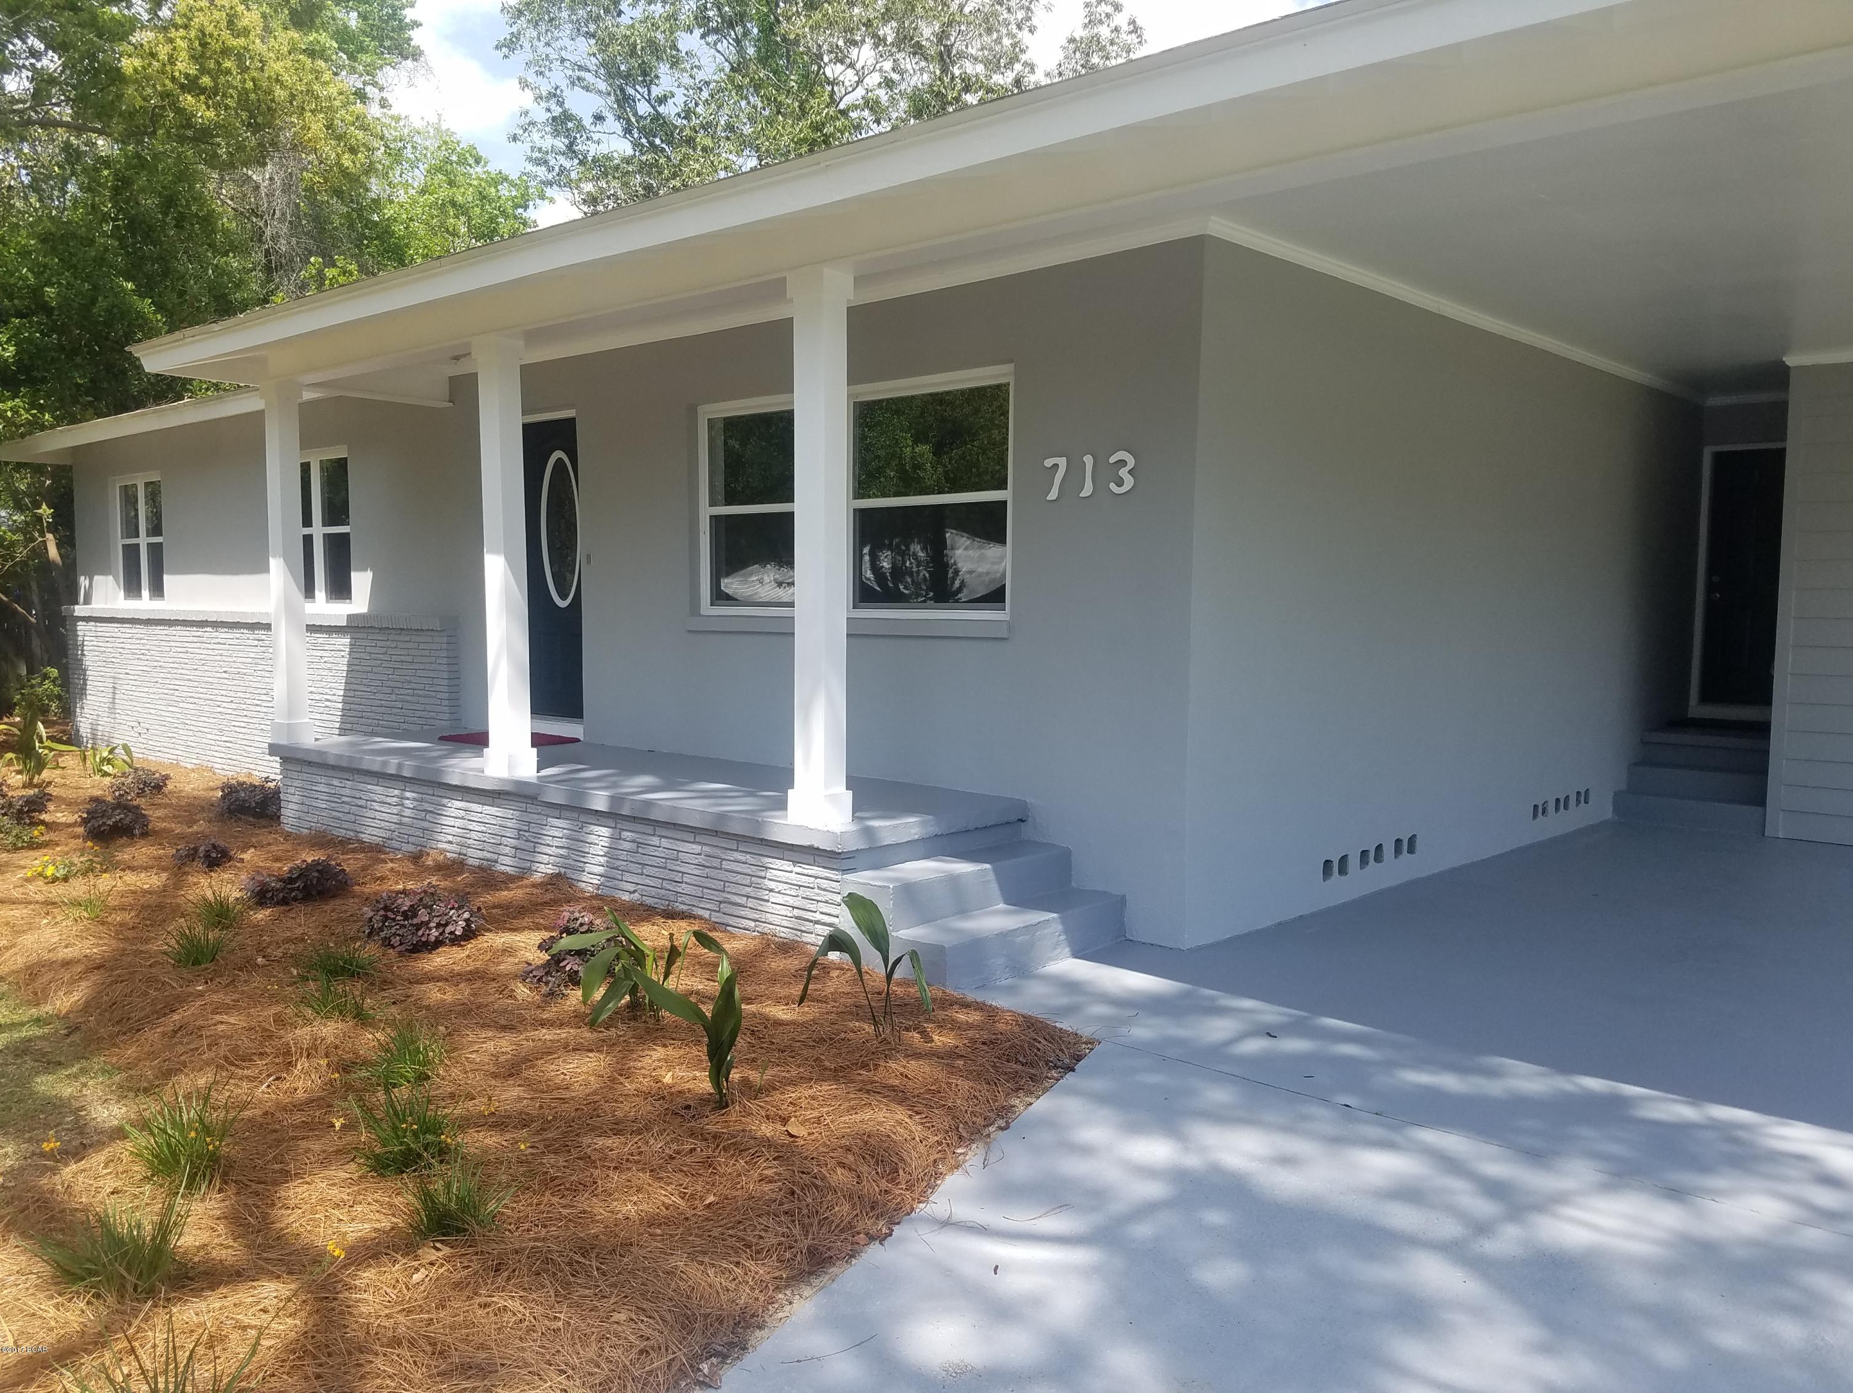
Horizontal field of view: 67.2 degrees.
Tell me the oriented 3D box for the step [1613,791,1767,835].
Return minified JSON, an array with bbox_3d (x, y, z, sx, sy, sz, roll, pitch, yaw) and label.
[{"bbox_3d":[5.686,0.834,10.297,1.040,0.200,0.330,4,5,42],"label":"step"}]

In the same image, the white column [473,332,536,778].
[{"bbox_3d":[-2.380,-0.785,7.946,0.210,2.450,0.210,4,5,42],"label":"white column"}]

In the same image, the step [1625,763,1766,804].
[{"bbox_3d":[5.902,0.642,10.506,1.040,0.190,0.310,4,5,42],"label":"step"}]

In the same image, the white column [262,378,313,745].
[{"bbox_3d":[-4.431,-0.925,9.695,0.210,2.470,0.210,4,5,42],"label":"white column"}]

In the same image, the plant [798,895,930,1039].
[{"bbox_3d":[-0.219,0.955,4.983,0.484,0.521,0.360,0,4,0],"label":"plant"}]

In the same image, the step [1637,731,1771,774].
[{"bbox_3d":[6.100,0.409,10.694,1.040,0.230,0.360,4,5,42],"label":"step"}]

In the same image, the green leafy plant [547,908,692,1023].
[{"bbox_3d":[-1.137,0.996,5.137,0.520,0.401,0.400,0,4,0],"label":"green leafy plant"}]

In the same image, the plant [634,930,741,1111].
[{"bbox_3d":[-0.742,0.989,4.306,0.346,0.548,0.300,0,4,0],"label":"plant"}]

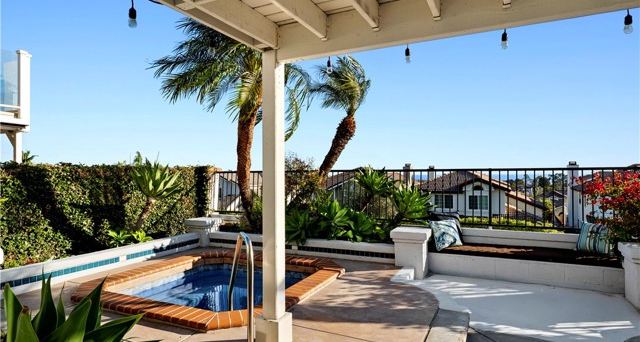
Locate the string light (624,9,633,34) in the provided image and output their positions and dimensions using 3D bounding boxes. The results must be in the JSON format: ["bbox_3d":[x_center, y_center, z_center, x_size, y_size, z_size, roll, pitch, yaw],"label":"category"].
[{"bbox_3d":[1.711,-0.829,2.070,0.042,0.140,0.042,0,0,0],"label":"string light"}]

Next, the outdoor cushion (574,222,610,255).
[{"bbox_3d":[4.345,1.059,5.878,0.160,0.460,0.450,32,-21,-37],"label":"outdoor cushion"}]

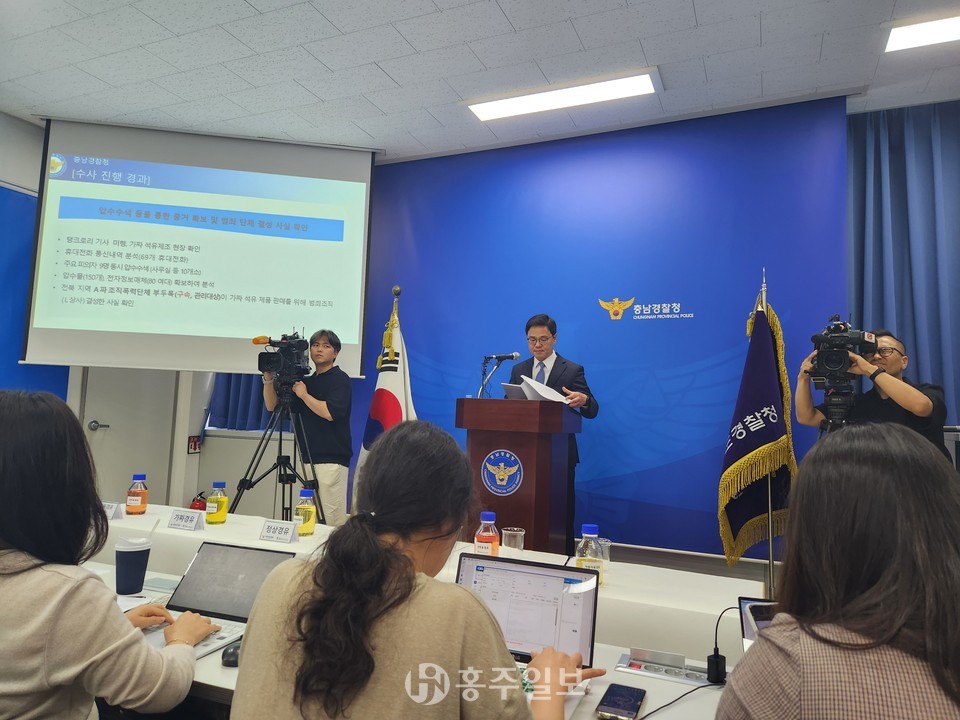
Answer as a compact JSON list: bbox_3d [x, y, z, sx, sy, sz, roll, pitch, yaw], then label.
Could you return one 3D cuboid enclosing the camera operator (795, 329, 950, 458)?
[{"bbox_3d":[2.003,0.717,3.280,0.680,1.717,0.560,-1,-5,30],"label":"camera operator"}]

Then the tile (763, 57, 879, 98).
[{"bbox_3d":[1.987,-1.674,3.759,0.600,0.018,0.300,0,-5,24],"label":"tile"}]

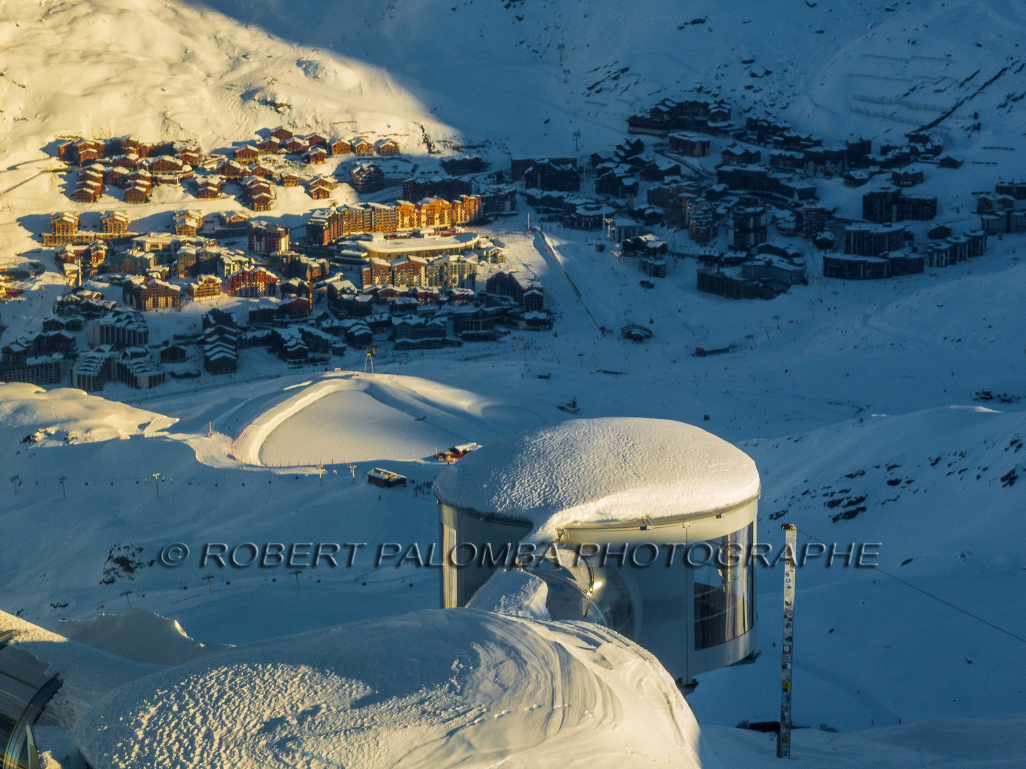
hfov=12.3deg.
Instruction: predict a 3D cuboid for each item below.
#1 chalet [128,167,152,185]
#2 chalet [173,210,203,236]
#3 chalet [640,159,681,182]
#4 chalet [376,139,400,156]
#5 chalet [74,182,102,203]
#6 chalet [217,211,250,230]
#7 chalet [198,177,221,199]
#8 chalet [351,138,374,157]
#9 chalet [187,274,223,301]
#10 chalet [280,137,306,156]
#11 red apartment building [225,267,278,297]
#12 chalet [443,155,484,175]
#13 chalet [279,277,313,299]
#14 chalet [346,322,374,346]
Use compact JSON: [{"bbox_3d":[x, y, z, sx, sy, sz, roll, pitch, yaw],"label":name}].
[{"bbox_3d":[-310.471,-172.965,3969.120,15.500,13.000,15.000,5,15,19],"label":"chalet"},{"bbox_3d":[-263.636,-131.198,3878.838,20.000,16.000,22.000,2,14,8],"label":"chalet"},{"bbox_3d":[136.470,-199.140,4413.720,26.400,17.300,28.400,7,16,27],"label":"chalet"},{"bbox_3d":[-116.850,-222.230,4457.890,18.800,13.900,14.200,-4,15,-17],"label":"chalet"},{"bbox_3d":[-350.122,-158.851,3931.244,17.000,16.000,17.000,5,15,17],"label":"chalet"},{"bbox_3d":[-241.220,-141.940,4118.840,22.260,12.140,17.200,-5,15,-18],"label":"chalet"},{"bbox_3d":[-250.501,-162.321,3938.706,18.000,15.500,20.000,2,14,8],"label":"chalet"},{"bbox_3d":[-134.990,-212.840,4272.660,17.200,13.660,14.670,-5,15,-19],"label":"chalet"},{"bbox_3d":[-268.630,-85.310,4163.550,25.900,20.300,14.200,-6,15,-23],"label":"chalet"},{"bbox_3d":[-197.100,-213.910,4272.660,18.720,13.160,15.180,-4,15,-17],"label":"chalet"},{"bbox_3d":[-216.790,-85.070,3951.860,41.490,22.770,16.190,0,14,-1],"label":"red apartment building"},{"bbox_3d":[-46.090,-204.330,4426.170,37.600,14.700,13.200,-8,16,-28],"label":"chalet"},{"bbox_3d":[-172.189,-76.942,3795.317,22.000,15.000,15.000,5,15,17],"label":"chalet"},{"bbox_3d":[-123.930,-41.400,3870.900,15.690,16.190,17.200,-7,16,-25],"label":"chalet"}]

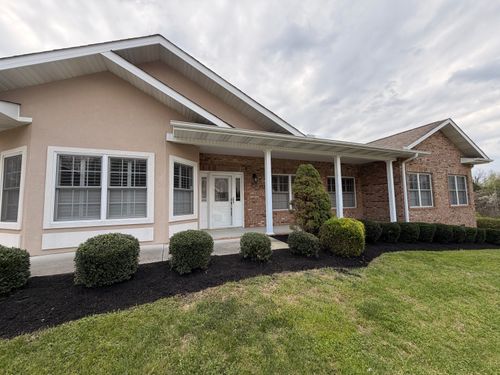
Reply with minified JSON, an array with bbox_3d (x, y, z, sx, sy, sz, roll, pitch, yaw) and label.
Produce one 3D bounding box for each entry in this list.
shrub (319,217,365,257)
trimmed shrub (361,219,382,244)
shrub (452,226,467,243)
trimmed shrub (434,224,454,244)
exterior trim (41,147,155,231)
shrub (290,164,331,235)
[{"bbox_3d":[2.241,1.189,4.963,1.020,0.920,1.000,1,-5,-22],"label":"shrub"},{"bbox_3d":[3.811,1.387,6.389,0.690,0.780,0.690,1,-5,-22],"label":"trimmed shrub"},{"bbox_3d":[8.179,1.900,8.234,0.800,0.604,0.800,0,-5,-21],"label":"shrub"},{"bbox_3d":[7.394,1.794,7.938,0.800,0.617,0.800,0,-5,-21],"label":"trimmed shrub"},{"bbox_3d":[-3.424,0.001,4.764,2.110,1.780,0.130,1,-5,-22],"label":"exterior trim"},{"bbox_3d":[1.695,0.447,5.726,1.100,2.180,1.100,1,-5,-22],"label":"shrub"}]

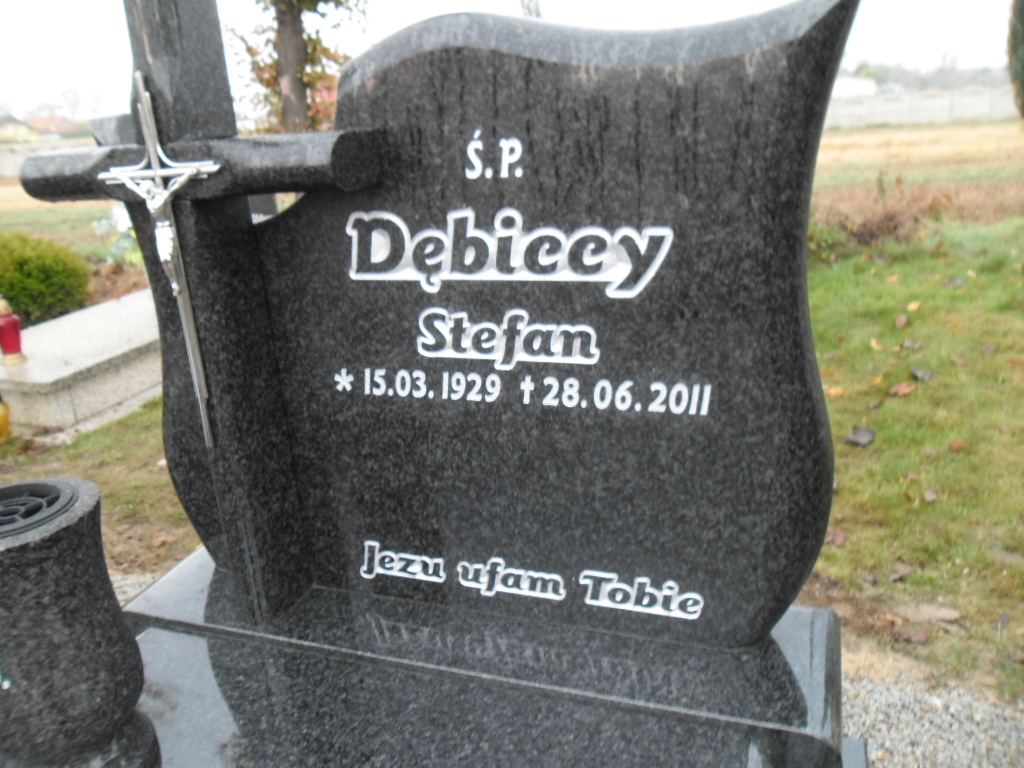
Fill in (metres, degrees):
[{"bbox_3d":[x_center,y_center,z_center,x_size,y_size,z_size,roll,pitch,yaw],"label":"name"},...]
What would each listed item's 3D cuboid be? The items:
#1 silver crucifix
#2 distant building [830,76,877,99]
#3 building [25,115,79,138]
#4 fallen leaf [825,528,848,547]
[{"bbox_3d":[-0.410,-0.132,0.964,0.180,0.457,0.040,3,19,19],"label":"silver crucifix"},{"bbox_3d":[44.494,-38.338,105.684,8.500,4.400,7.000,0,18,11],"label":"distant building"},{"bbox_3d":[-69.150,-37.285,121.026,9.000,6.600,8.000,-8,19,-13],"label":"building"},{"bbox_3d":[0.868,0.410,2.145,0.070,0.025,0.065,-3,18,0],"label":"fallen leaf"}]

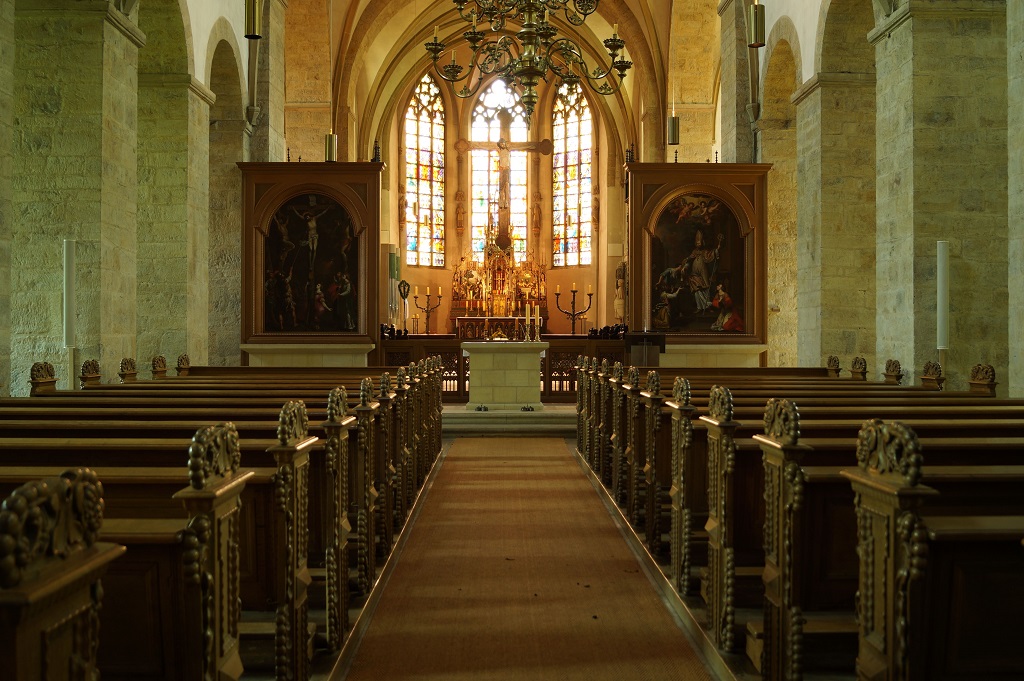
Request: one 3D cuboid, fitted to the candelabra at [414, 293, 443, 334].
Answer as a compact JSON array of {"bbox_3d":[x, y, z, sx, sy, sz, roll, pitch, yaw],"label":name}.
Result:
[{"bbox_3d":[-2.203,-0.765,26.971,0.730,1.200,0.250,0,0,-1],"label":"candelabra"}]

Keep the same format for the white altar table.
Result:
[{"bbox_3d":[-0.106,0.518,15.182,1.280,0.980,0.720,0,0,-1],"label":"white altar table"}]

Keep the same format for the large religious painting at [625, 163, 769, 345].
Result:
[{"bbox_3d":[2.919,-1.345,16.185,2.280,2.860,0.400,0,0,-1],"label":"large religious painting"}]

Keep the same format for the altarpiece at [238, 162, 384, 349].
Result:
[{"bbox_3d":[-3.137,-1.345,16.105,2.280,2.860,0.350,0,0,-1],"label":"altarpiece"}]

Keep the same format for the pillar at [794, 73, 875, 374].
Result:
[{"bbox_3d":[4.614,-1.113,14.158,1.120,4.820,1.120,0,0,-1],"label":"pillar"}]

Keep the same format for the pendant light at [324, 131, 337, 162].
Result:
[{"bbox_3d":[-2.742,-2.923,15.455,0.178,0.460,0.178,0,0,-1],"label":"pendant light"}]

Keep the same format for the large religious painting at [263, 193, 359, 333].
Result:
[{"bbox_3d":[-3.155,-1.211,16.085,1.500,2.180,0.080,0,0,-1],"label":"large religious painting"}]

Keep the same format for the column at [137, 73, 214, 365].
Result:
[{"bbox_3d":[-4.825,-1.113,14.004,1.120,4.820,1.120,0,0,-1],"label":"column"}]

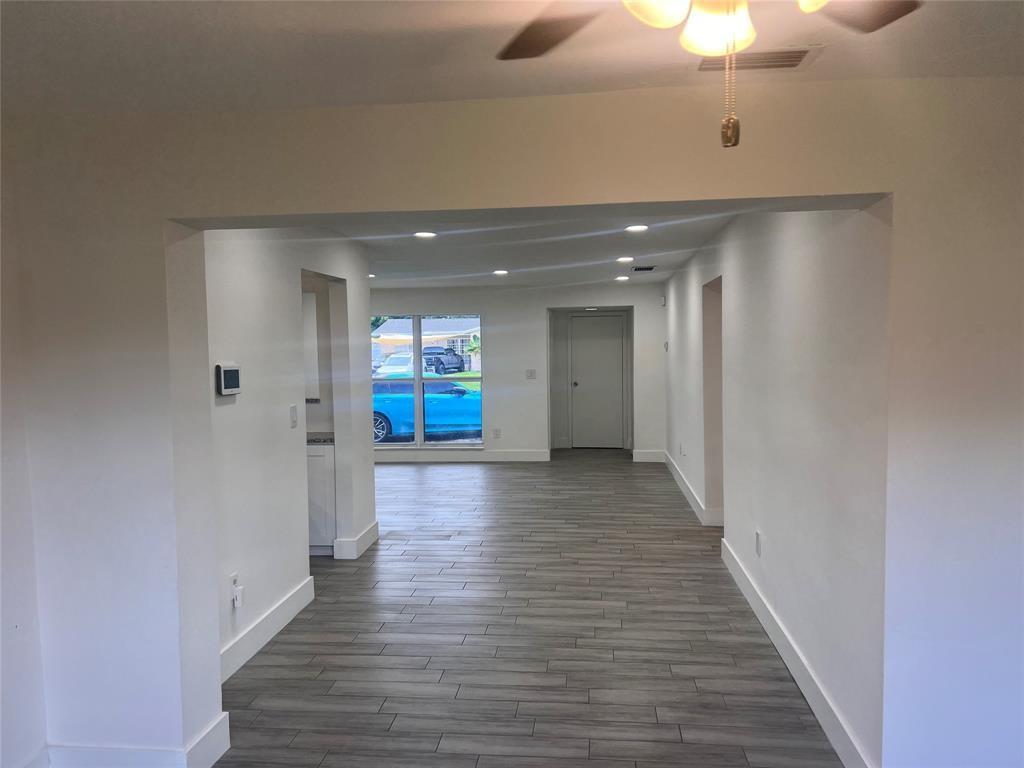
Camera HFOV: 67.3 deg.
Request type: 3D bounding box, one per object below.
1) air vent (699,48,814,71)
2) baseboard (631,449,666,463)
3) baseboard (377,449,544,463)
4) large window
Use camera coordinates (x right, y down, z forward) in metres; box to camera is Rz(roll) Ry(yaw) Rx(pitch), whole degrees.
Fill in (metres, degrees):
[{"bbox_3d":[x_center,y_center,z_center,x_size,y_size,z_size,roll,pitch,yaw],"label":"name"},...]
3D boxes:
[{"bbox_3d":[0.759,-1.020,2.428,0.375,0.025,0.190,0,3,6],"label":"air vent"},{"bbox_3d":[1.848,0.974,10.339,0.434,0.146,0.020,0,3,6],"label":"baseboard"},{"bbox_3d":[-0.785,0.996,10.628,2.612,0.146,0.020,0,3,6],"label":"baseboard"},{"bbox_3d":[-1.268,-0.045,10.642,1.732,1.803,0.100,0,3,6],"label":"large window"}]

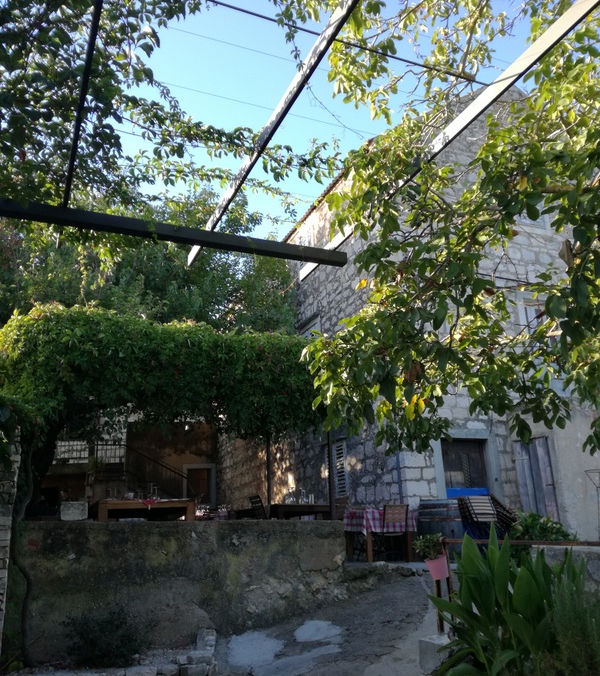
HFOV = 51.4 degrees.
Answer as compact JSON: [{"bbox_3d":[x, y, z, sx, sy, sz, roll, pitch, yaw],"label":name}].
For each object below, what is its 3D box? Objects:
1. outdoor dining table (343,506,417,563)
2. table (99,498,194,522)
[{"bbox_3d":[1.297,3.132,9.851,0.820,0.750,0.800,4,-20,-18],"label":"outdoor dining table"},{"bbox_3d":[-1.631,2.158,6.703,0.980,0.750,0.820,1,-19,-11],"label":"table"}]

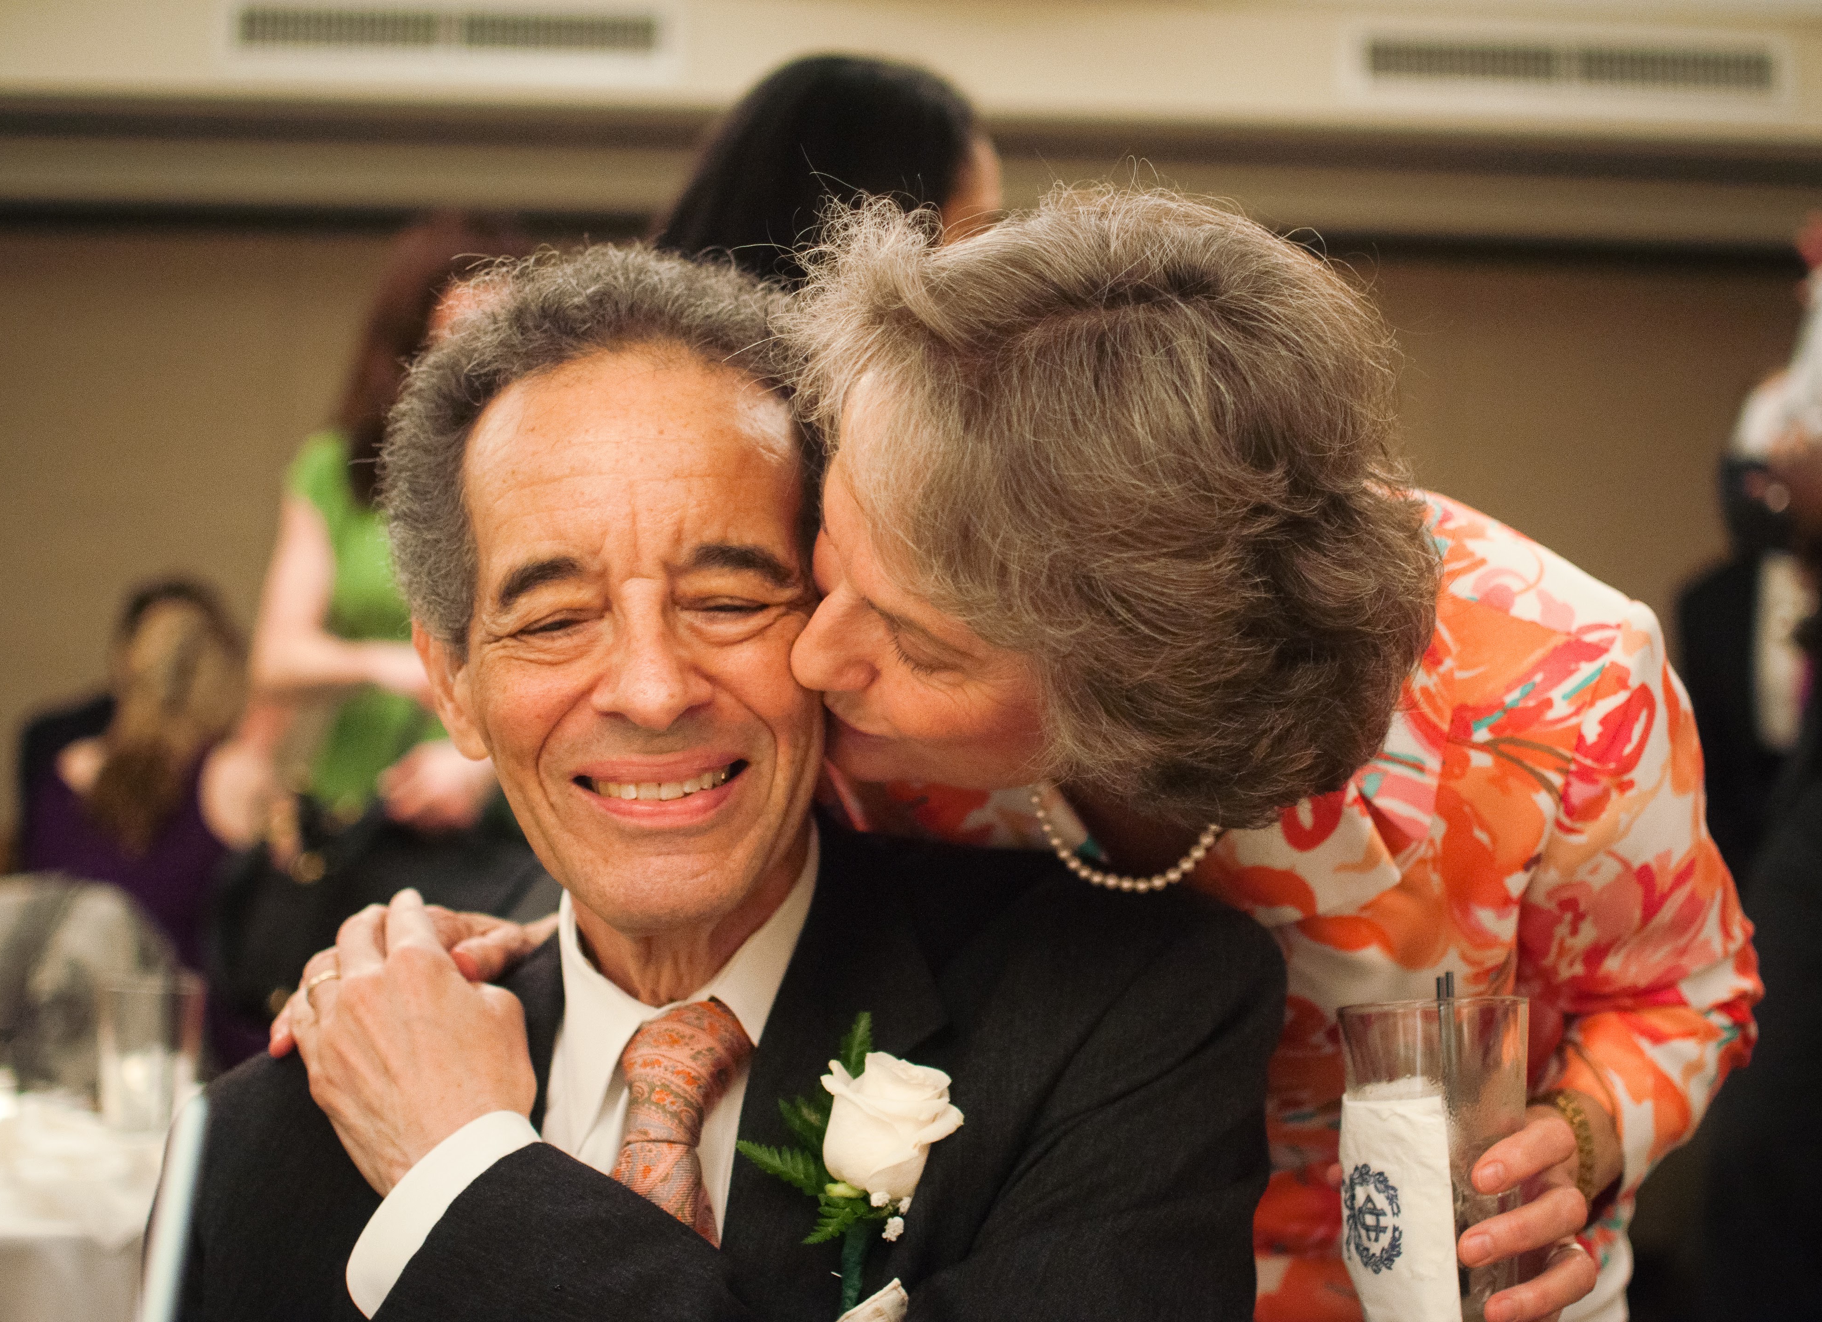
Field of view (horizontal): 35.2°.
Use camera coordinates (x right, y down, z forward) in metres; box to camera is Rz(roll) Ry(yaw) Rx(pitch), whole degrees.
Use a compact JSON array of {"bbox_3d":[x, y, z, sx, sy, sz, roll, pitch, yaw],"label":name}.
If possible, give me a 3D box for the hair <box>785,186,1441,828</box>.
[{"bbox_3d":[0.076,-0.057,1.080,0.245,0.245,0.205,-15,33,-15],"label":"hair"}]

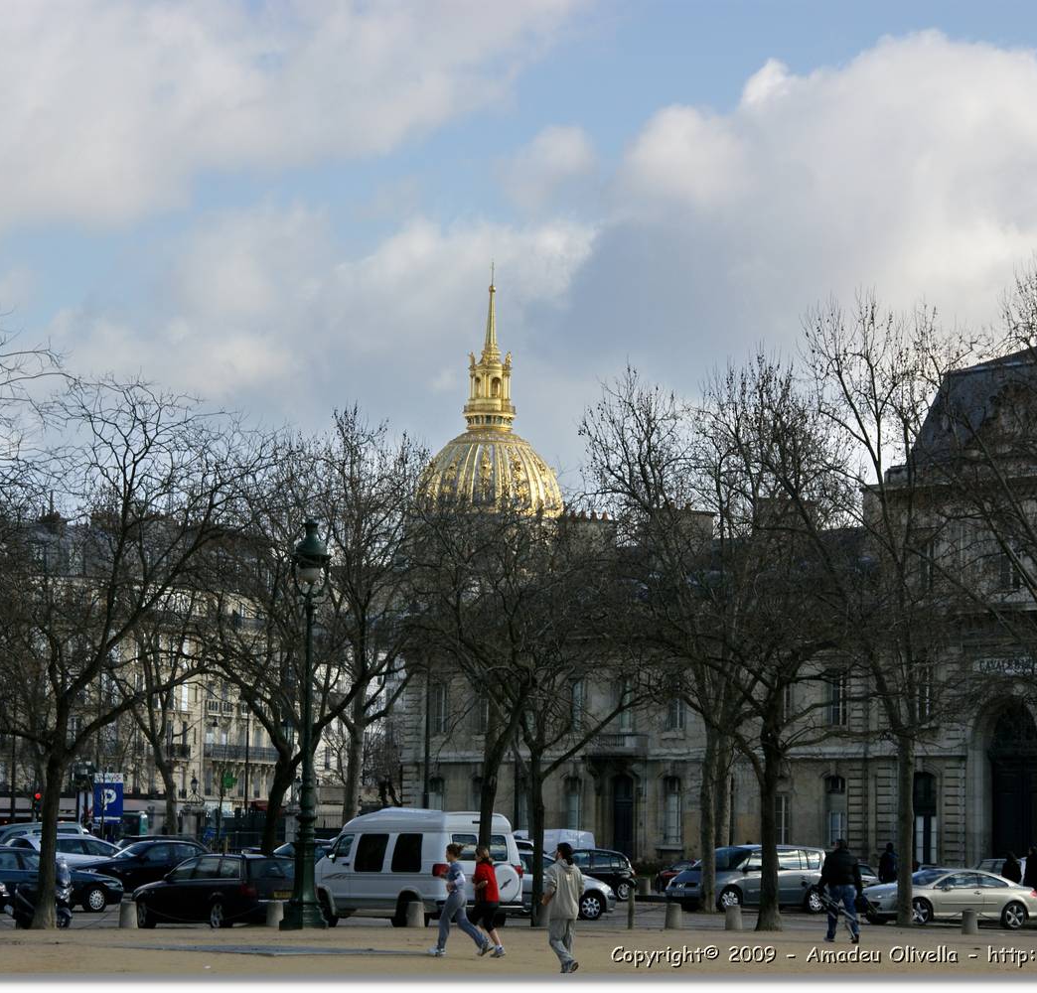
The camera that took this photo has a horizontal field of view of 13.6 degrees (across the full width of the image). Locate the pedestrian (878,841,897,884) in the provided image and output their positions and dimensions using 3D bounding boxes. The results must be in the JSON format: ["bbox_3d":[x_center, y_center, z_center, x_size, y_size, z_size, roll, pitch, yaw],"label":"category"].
[{"bbox_3d":[9.601,9.886,112.929,0.550,1.760,0.450,1,-5,-6],"label":"pedestrian"}]

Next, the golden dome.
[{"bbox_3d":[-4.837,-18.302,785.000,25.900,44.500,25.900,1,-5,0],"label":"golden dome"}]

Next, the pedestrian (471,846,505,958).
[{"bbox_3d":[-0.435,5.839,62.500,0.550,1.610,0.480,-1,-5,22],"label":"pedestrian"}]

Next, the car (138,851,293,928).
[{"bbox_3d":[-5.852,7.852,86.358,1.800,1.460,4.700,4,-6,-35],"label":"car"}]

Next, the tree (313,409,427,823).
[{"bbox_3d":[-3.997,4.335,118.548,3.400,13.600,3.400,1,-5,0],"label":"tree"}]

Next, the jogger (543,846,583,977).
[{"bbox_3d":[0.593,5.451,57.500,0.550,1.730,0.500,3,-5,-30],"label":"jogger"}]

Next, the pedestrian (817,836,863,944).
[{"bbox_3d":[5.508,6.763,74.500,0.750,1.790,0.600,2,-5,-11],"label":"pedestrian"}]

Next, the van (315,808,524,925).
[{"bbox_3d":[-2.058,7.604,89.398,2.020,2.420,5.000,4,-6,-34],"label":"van"}]

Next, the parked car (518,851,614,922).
[{"bbox_3d":[-0.113,8.704,97.060,4.250,1.500,1.750,2,-5,-12],"label":"parked car"}]

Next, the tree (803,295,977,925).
[{"bbox_3d":[8.334,2.523,96.560,3.900,13.900,3.900,1,-5,0],"label":"tree"}]

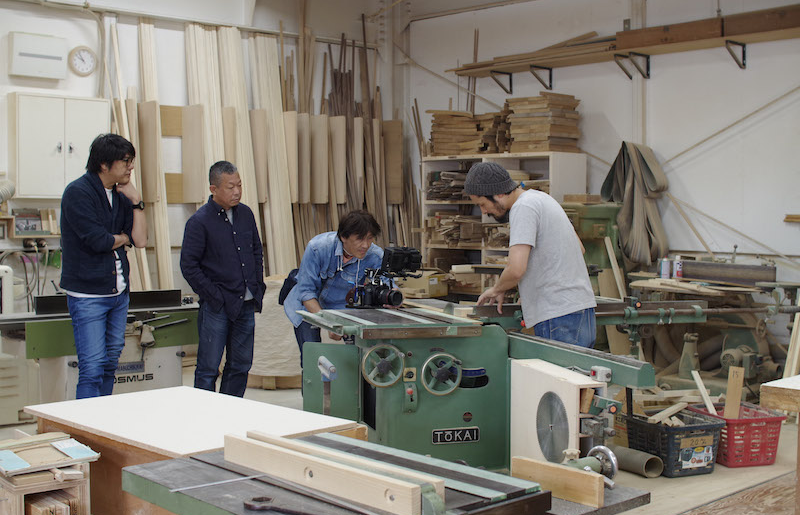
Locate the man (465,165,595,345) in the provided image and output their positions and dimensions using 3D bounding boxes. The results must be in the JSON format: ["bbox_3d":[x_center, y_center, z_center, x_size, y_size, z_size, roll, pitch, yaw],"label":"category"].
[{"bbox_3d":[0.683,0.323,5.150,0.640,1.630,0.470,1,4,18],"label":"man"}]

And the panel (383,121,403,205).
[{"bbox_3d":[-0.106,-1.000,10.607,0.025,0.880,0.400,-3,5,-40],"label":"panel"}]

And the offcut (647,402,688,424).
[{"bbox_3d":[1.448,0.842,5.393,0.037,0.026,0.357,4,10,45],"label":"offcut"}]

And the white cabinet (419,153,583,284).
[{"bbox_3d":[0.945,-0.043,9.546,0.490,1.829,1.681,-3,5,-40],"label":"white cabinet"}]

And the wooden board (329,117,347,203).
[{"bbox_3d":[-0.668,-0.976,10.132,0.025,0.872,0.400,-3,5,-40],"label":"wooden board"}]

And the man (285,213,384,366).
[{"bbox_3d":[-0.348,0.422,5.650,0.520,1.362,0.680,-3,5,-41],"label":"man"}]

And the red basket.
[{"bbox_3d":[1.880,0.989,5.601,0.355,0.255,0.450,-1,4,-12],"label":"red basket"}]

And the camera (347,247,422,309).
[{"bbox_3d":[-0.087,0.120,5.600,0.330,0.310,0.280,4,5,44],"label":"camera"}]

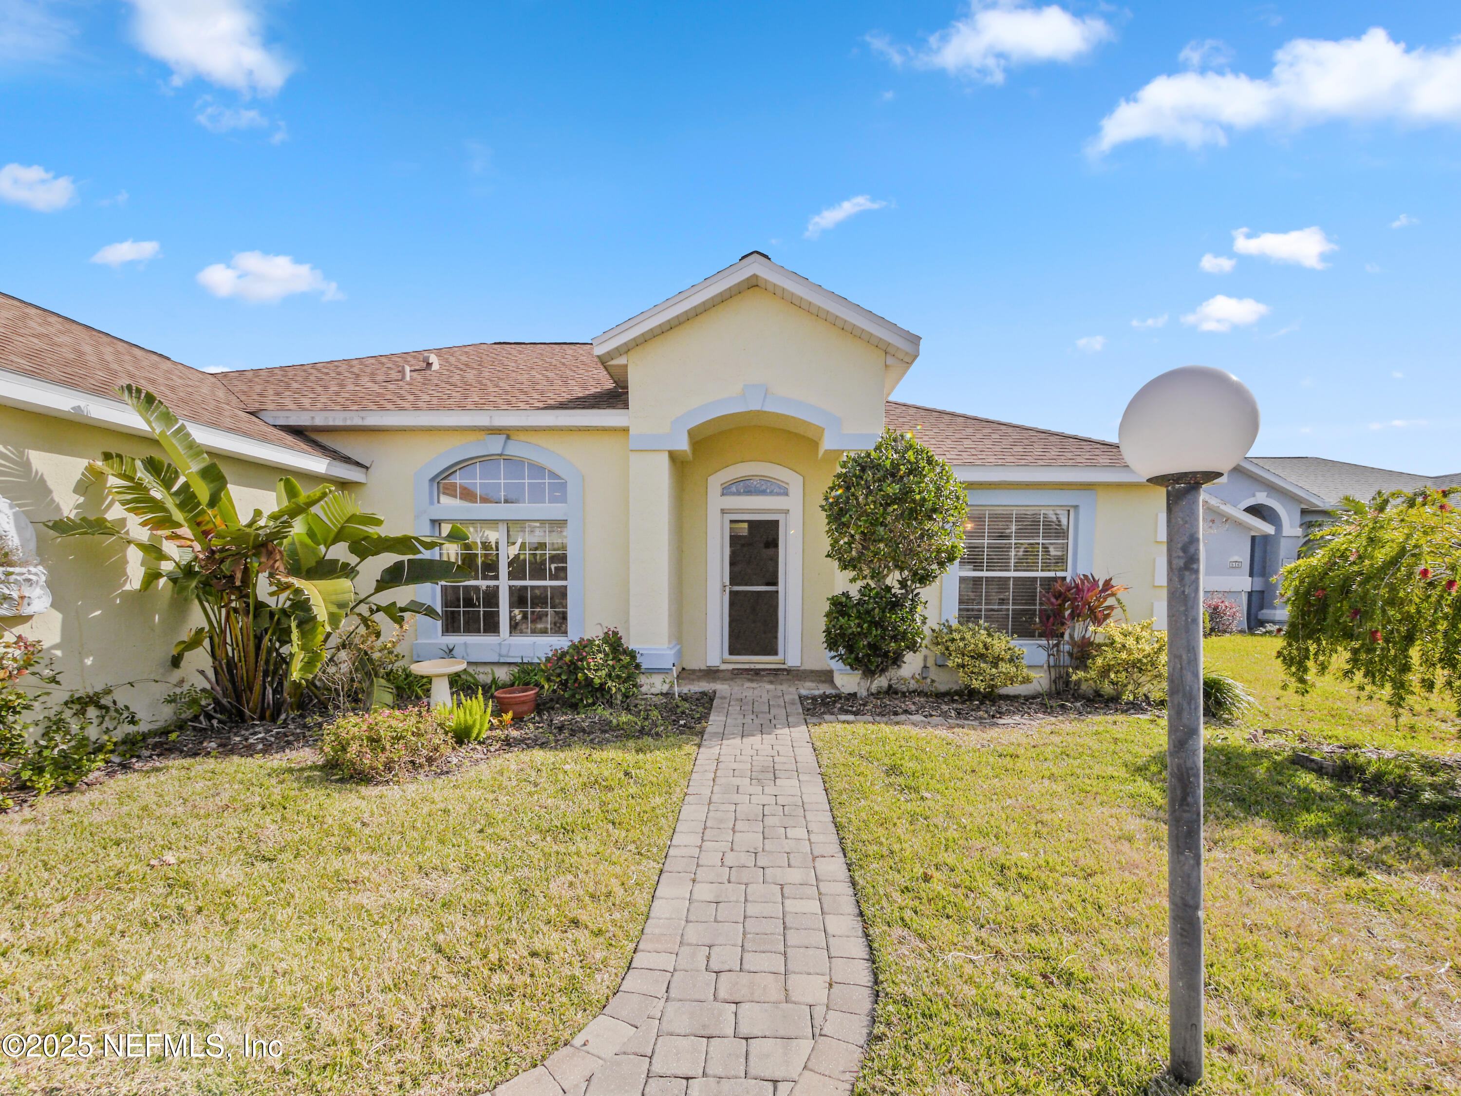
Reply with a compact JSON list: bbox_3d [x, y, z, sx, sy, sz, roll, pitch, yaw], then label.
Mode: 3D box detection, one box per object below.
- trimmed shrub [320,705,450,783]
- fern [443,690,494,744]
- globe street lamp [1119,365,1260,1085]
[{"bbox_3d":[-2.480,1.305,4.260,0.860,0.420,0.780,0,-1,0],"label":"trimmed shrub"},{"bbox_3d":[-2.120,1.315,4.740,0.410,0.385,0.390,0,-1,0],"label":"fern"},{"bbox_3d":[1.277,0.487,1.660,0.312,1.980,0.312,0,-1,0],"label":"globe street lamp"}]

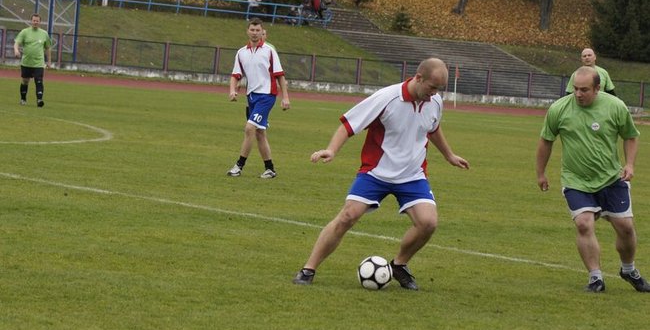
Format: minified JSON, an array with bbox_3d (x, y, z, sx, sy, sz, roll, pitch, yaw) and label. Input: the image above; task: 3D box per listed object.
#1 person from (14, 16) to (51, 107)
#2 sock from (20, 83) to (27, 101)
[{"bbox_3d":[-5.531,-1.983,46.200,0.700,1.760,0.450,4,3,-6],"label":"person"},{"bbox_3d":[-5.741,-1.381,46.400,0.130,0.350,0.160,4,3,0],"label":"sock"}]

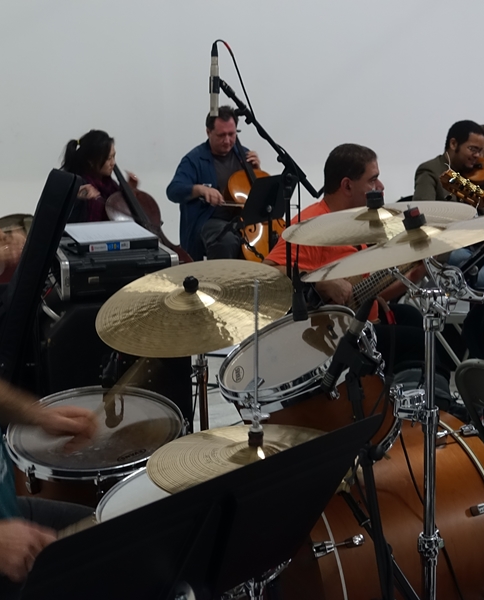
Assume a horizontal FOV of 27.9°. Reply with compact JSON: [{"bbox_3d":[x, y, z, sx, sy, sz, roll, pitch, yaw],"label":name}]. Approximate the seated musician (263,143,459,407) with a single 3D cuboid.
[{"bbox_3d":[0.646,0.025,3.780,0.950,1.243,0.680,4,12,18],"label":"seated musician"}]

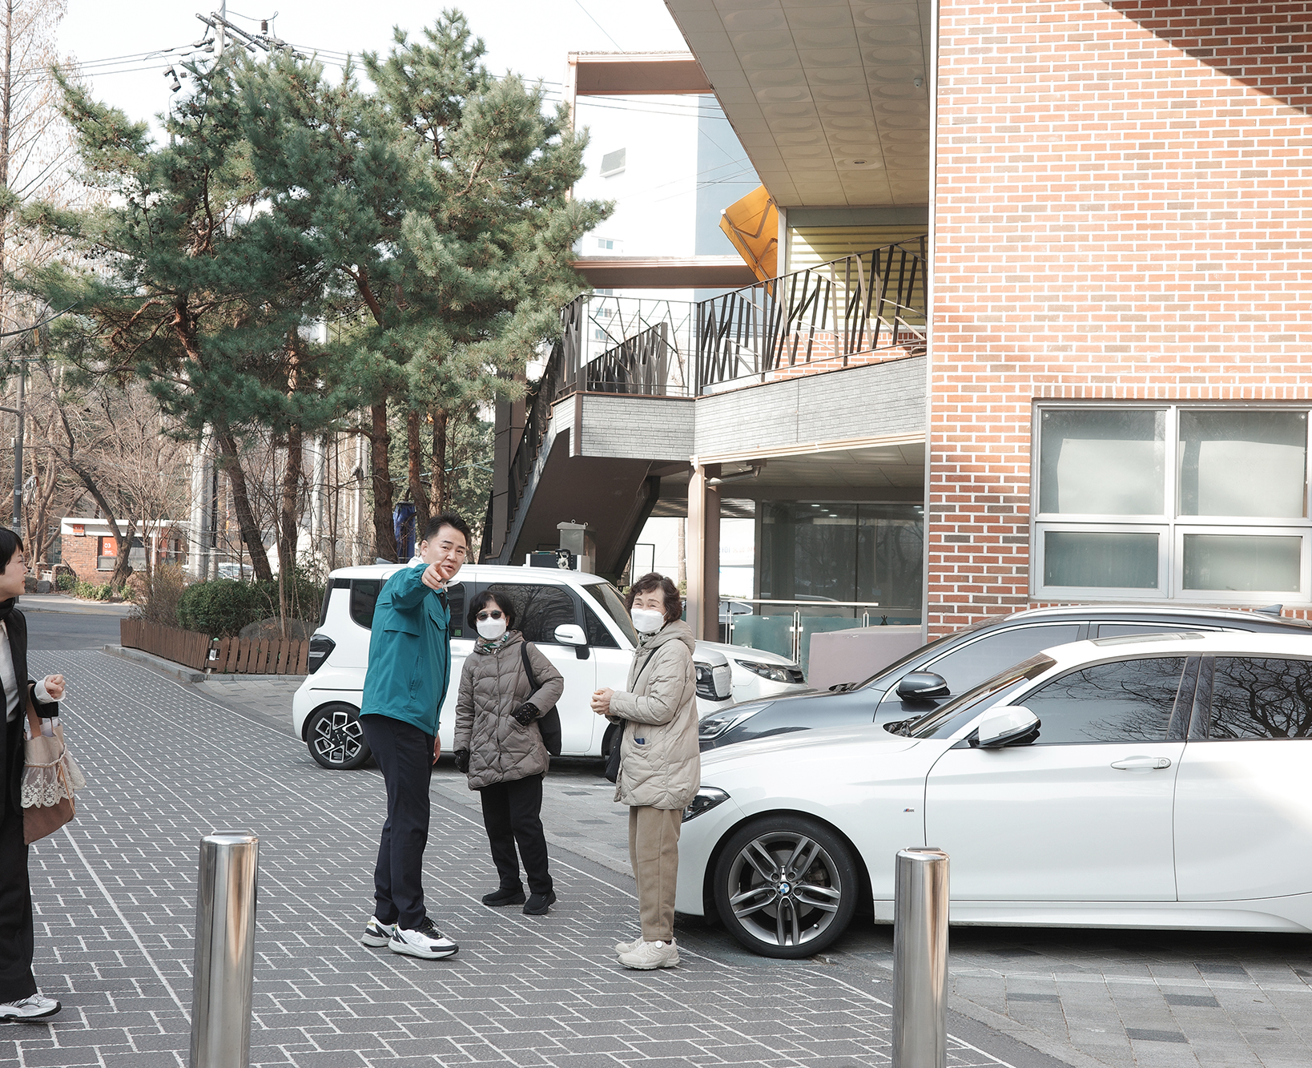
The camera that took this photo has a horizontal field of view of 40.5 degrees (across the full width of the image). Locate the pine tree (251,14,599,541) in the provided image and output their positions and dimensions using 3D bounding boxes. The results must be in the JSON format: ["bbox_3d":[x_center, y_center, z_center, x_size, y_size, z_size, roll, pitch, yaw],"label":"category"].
[{"bbox_3d":[-3.308,-2.672,25.500,5.200,9.600,5.000,1,-2,0],"label":"pine tree"}]

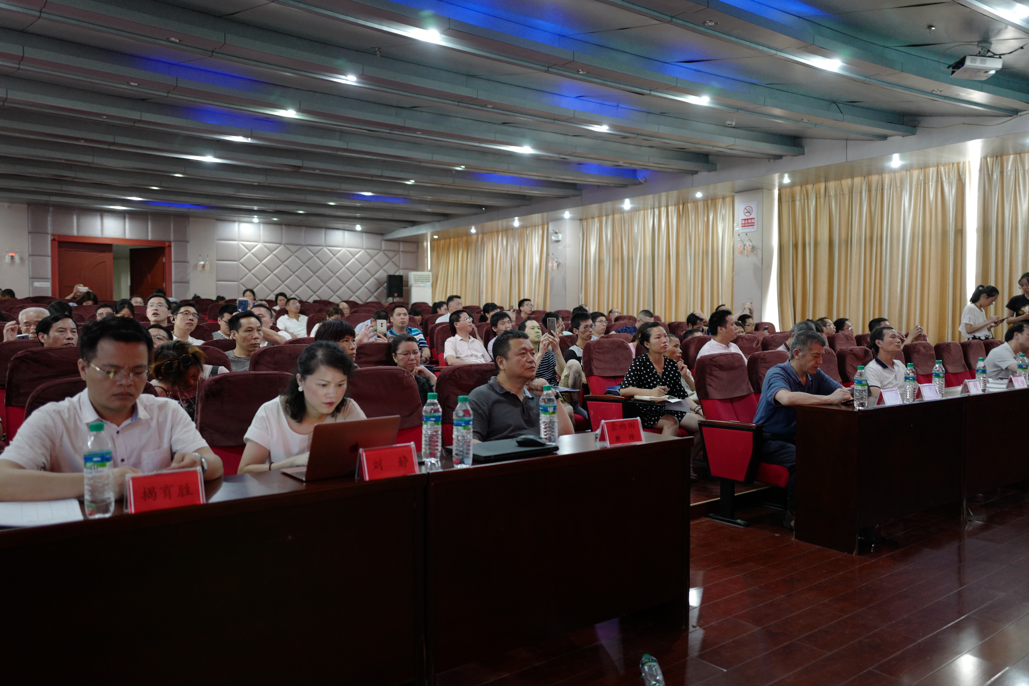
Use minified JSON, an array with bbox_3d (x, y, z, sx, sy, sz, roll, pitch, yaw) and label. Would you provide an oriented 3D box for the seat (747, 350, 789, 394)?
[{"bbox_3d":[1.904,0.559,5.314,0.550,1.000,0.660,-1,2,-37],"label":"seat"}]

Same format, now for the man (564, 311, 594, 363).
[{"bbox_3d":[0.663,0.339,6.462,0.500,1.160,0.800,-1,2,-37],"label":"man"}]

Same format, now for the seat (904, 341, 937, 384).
[{"bbox_3d":[3.656,0.536,6.769,0.577,1.022,0.634,-1,3,-38],"label":"seat"}]

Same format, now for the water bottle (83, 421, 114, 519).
[{"bbox_3d":[-0.993,0.303,1.912,0.065,0.227,0.065,-1,2,-39],"label":"water bottle"}]

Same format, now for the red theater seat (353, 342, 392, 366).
[{"bbox_3d":[-0.588,0.517,4.454,0.577,1.022,0.634,-1,3,-38],"label":"red theater seat"}]

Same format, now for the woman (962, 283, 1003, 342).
[{"bbox_3d":[5.286,0.096,9.053,0.460,1.500,0.440,1,2,35],"label":"woman"}]

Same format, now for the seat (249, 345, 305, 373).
[{"bbox_3d":[-1.032,0.528,4.110,0.577,1.022,0.634,-1,3,-38],"label":"seat"}]

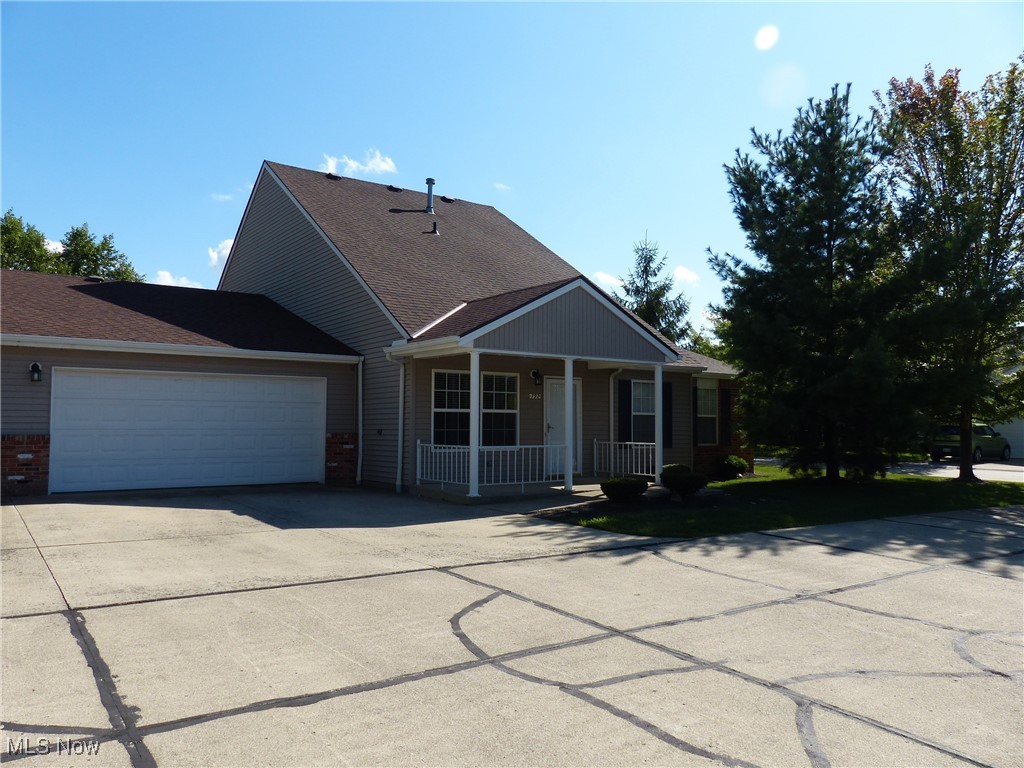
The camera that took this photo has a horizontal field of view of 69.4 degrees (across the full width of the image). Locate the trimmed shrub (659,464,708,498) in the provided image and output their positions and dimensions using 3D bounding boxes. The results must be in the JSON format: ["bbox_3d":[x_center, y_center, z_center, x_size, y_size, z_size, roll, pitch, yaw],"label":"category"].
[{"bbox_3d":[3.080,1.750,13.300,0.900,0.620,0.850,0,-3,0],"label":"trimmed shrub"}]

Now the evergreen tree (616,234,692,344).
[{"bbox_3d":[6.420,-1.700,33.300,4.500,10.200,4.500,0,-3,0],"label":"evergreen tree"}]

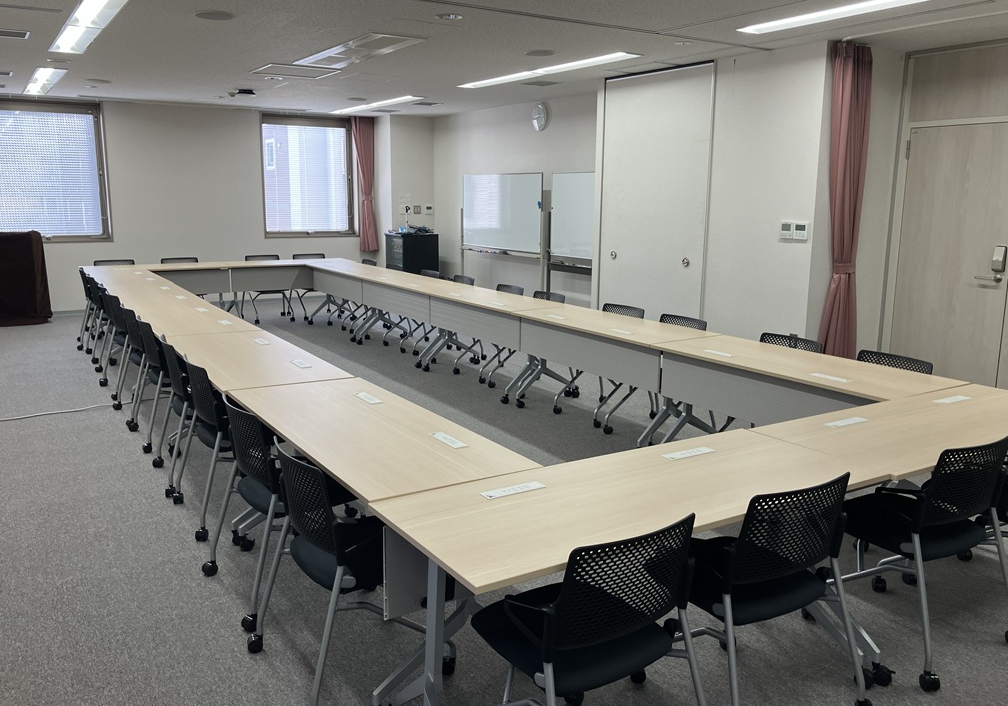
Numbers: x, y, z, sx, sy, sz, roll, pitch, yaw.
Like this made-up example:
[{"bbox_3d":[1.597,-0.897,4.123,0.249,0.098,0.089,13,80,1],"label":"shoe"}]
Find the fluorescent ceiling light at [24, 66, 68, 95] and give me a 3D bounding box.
[{"bbox_3d":[-4.845,-2.833,8.552,0.250,0.080,2.500,-6,13,-32],"label":"fluorescent ceiling light"}]

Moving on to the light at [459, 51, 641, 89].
[{"bbox_3d":[0.323,-2.626,7.609,0.240,0.060,2.570,-7,13,-33],"label":"light"}]

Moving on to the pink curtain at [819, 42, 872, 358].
[{"bbox_3d":[2.602,-0.988,6.255,0.370,2.600,0.190,-7,13,-33],"label":"pink curtain"}]

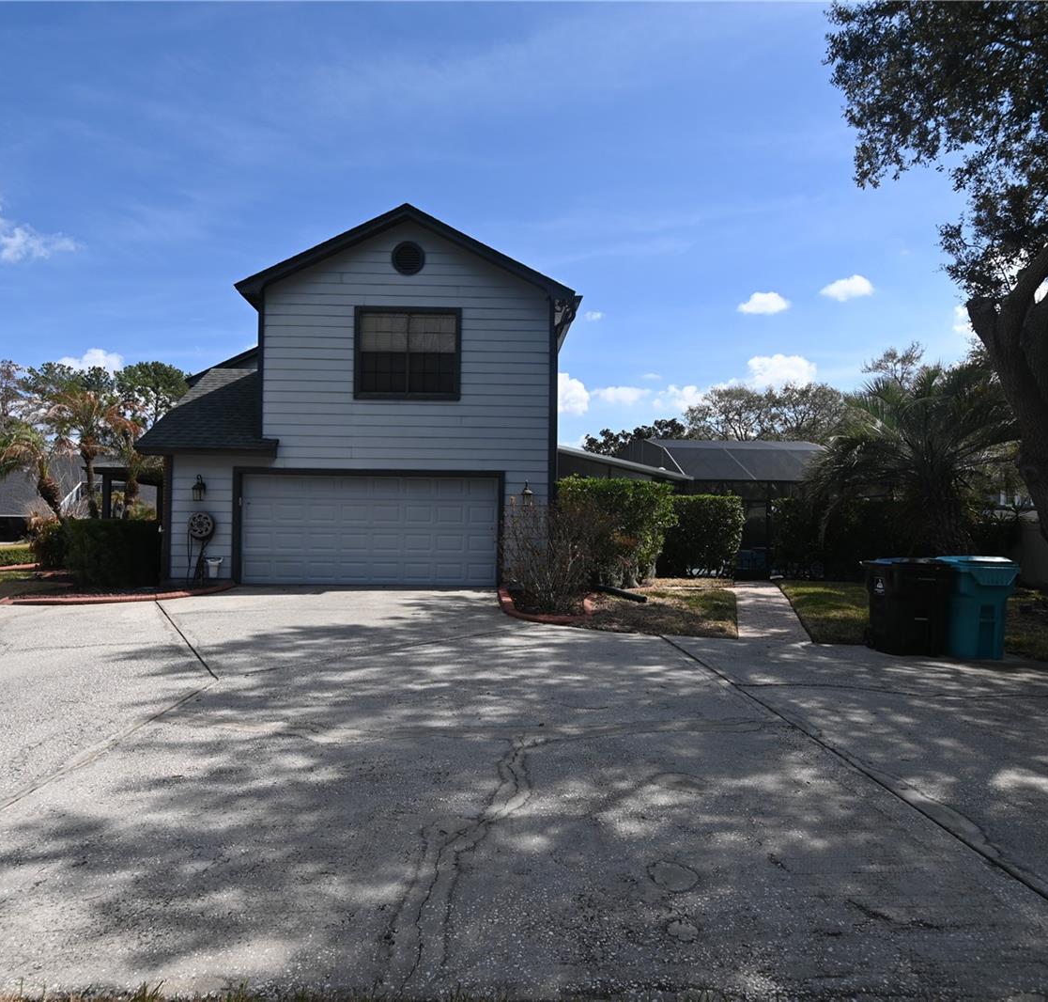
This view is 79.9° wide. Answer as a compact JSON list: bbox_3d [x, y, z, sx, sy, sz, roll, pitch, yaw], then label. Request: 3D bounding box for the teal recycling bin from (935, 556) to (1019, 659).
[{"bbox_3d":[4.870,1.170,6.970,0.660,1.090,0.830,1,-2,-11],"label":"teal recycling bin"}]

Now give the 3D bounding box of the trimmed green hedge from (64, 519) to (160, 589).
[{"bbox_3d":[-7.600,0.928,11.800,1.500,1.220,1.100,1,-1,-2],"label":"trimmed green hedge"}]

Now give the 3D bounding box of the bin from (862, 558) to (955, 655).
[{"bbox_3d":[4.430,1.185,7.300,0.670,1.060,0.820,1,-1,2],"label":"bin"}]

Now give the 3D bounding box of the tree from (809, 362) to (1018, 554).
[{"bbox_3d":[8.400,-0.480,13.000,4.100,4.700,4.100,1,-2,2],"label":"tree"}]

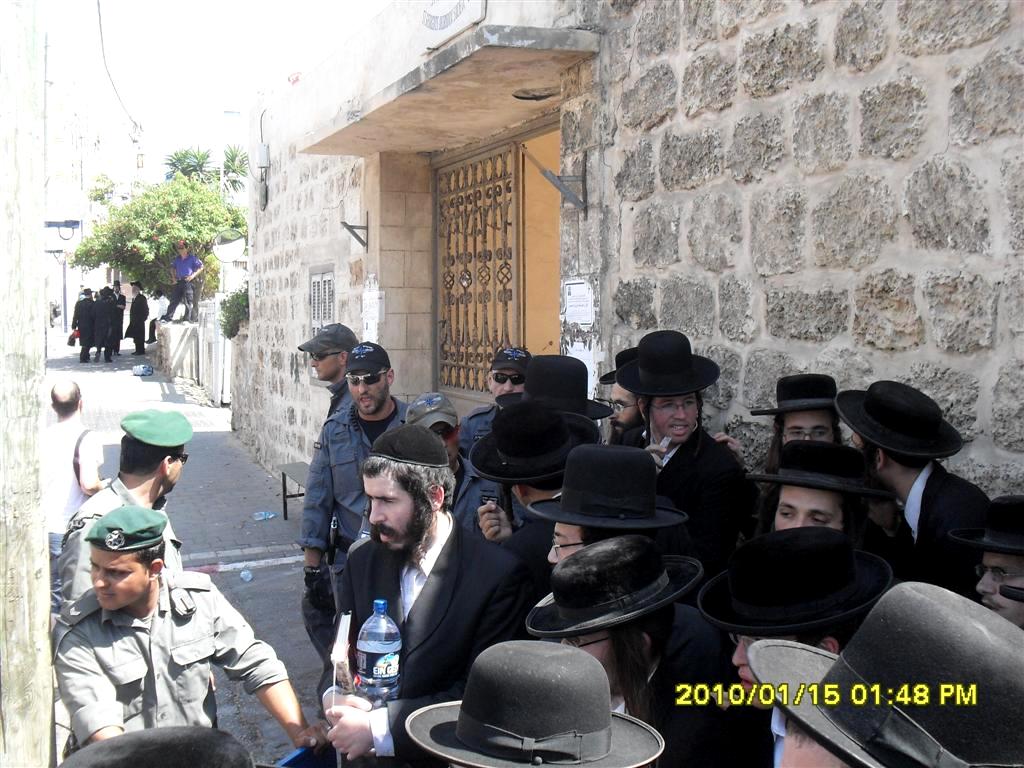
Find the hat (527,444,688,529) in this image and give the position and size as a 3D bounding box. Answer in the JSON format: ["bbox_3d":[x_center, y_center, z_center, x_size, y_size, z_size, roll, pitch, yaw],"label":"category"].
[{"bbox_3d":[0.211,0.212,2.443,0.350,0.142,0.320,2,6,-6],"label":"hat"}]

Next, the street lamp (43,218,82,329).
[{"bbox_3d":[-16.066,-3.825,40.000,1.400,4.100,0.500,-1,5,-11],"label":"street lamp"}]

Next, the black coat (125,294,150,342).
[{"bbox_3d":[-9.353,-1.631,28.000,0.600,1.150,0.500,-2,6,-20],"label":"black coat"}]

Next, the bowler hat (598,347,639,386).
[{"bbox_3d":[0.513,-0.073,4.450,0.330,0.125,0.310,-12,16,-35],"label":"bowler hat"}]

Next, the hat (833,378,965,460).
[{"bbox_3d":[0.948,0.054,2.708,0.320,0.112,0.345,-7,32,-33],"label":"hat"}]

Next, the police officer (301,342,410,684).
[{"bbox_3d":[-0.541,0.752,4.383,0.560,1.830,0.360,1,5,7],"label":"police officer"}]

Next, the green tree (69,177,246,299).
[{"bbox_3d":[-8.310,-3.218,26.500,3.900,3.400,3.600,0,5,0],"label":"green tree"}]

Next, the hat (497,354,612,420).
[{"bbox_3d":[0.129,-0.002,3.110,0.320,0.145,0.345,7,9,-1],"label":"hat"}]

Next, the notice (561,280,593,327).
[{"bbox_3d":[0.316,-0.377,5.300,0.010,0.215,0.300,-2,6,-21],"label":"notice"}]

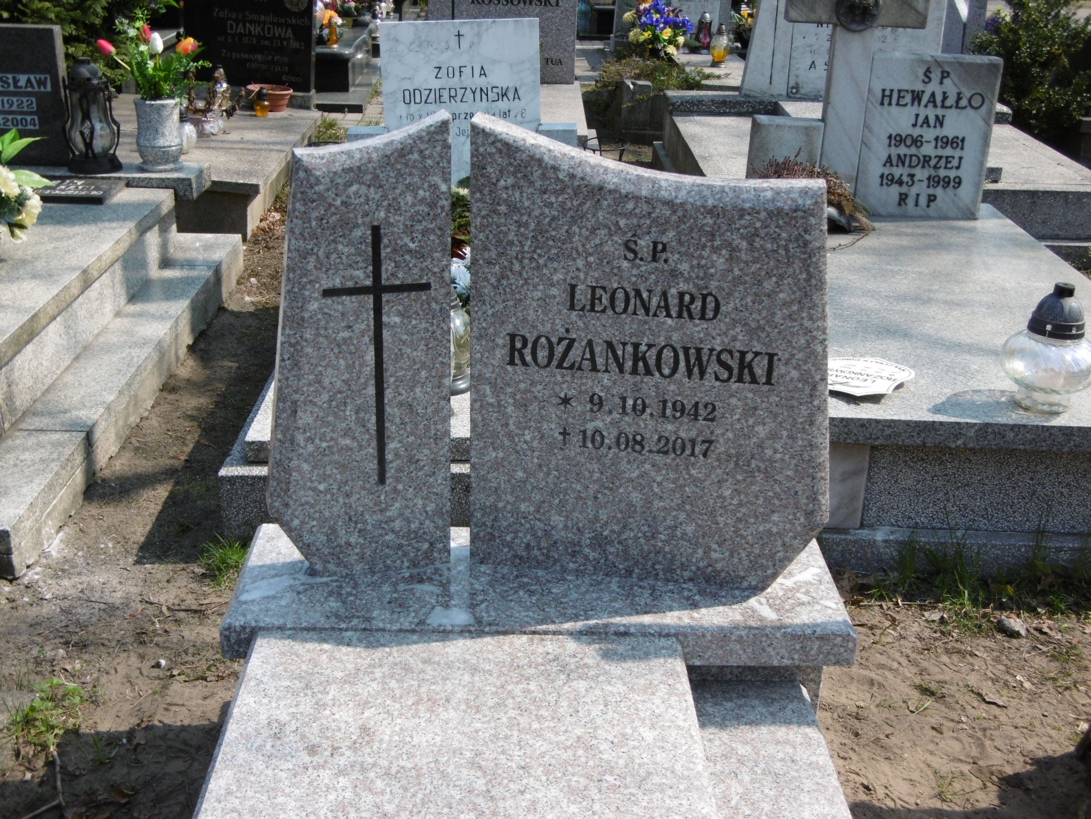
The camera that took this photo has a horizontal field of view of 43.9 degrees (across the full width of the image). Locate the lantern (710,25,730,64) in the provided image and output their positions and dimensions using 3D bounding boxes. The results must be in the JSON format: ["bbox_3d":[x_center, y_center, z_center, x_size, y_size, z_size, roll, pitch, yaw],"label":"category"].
[{"bbox_3d":[0.885,-1.855,6.900,0.095,0.200,0.095,1,24,0],"label":"lantern"}]

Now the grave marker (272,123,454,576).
[{"bbox_3d":[-0.310,-0.092,2.200,0.318,0.755,0.075,-4,20,-10],"label":"grave marker"}]

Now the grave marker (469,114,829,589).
[{"bbox_3d":[0.175,-0.082,2.191,0.598,0.755,0.075,4,20,8],"label":"grave marker"}]

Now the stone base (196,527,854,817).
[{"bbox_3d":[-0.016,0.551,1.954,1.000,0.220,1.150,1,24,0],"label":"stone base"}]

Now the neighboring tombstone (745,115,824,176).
[{"bbox_3d":[0.673,-0.691,3.818,0.220,0.280,0.100,1,24,0],"label":"neighboring tombstone"}]

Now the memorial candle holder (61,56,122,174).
[{"bbox_3d":[-1.469,-0.953,4.400,0.180,0.350,0.180,1,24,0],"label":"memorial candle holder"}]

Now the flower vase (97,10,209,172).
[{"bbox_3d":[-1.283,-1.045,4.450,0.340,0.500,0.280,1,24,0],"label":"flower vase"}]

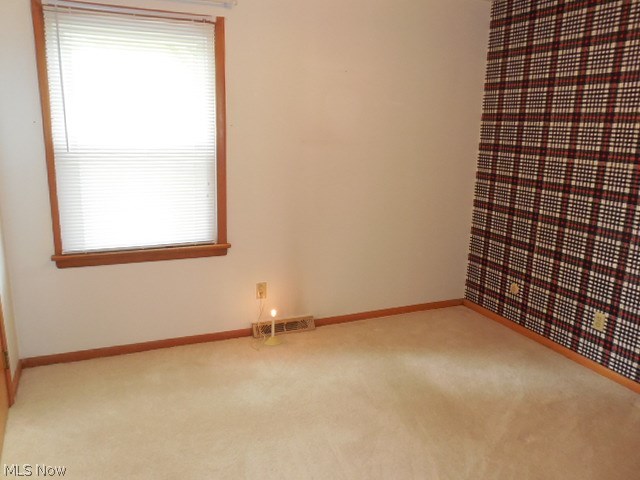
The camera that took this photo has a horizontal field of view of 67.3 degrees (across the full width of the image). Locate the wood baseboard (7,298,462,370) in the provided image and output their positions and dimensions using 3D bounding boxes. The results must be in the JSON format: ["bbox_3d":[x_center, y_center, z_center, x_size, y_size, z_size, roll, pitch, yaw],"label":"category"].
[{"bbox_3d":[-0.273,0.639,3.519,3.298,0.061,0.016,-4,14,-23],"label":"wood baseboard"}]

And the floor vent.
[{"bbox_3d":[-0.256,0.629,3.504,0.463,0.090,0.050,-4,14,-23],"label":"floor vent"}]

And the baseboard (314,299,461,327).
[{"bbox_3d":[0.604,0.578,3.885,1.394,0.061,0.016,-4,14,-23],"label":"baseboard"}]

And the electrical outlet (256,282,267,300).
[{"bbox_3d":[-0.410,0.360,3.400,0.071,0.116,0.009,-4,14,-23],"label":"electrical outlet"}]

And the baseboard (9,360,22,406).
[{"bbox_3d":[-1.704,0.792,2.691,0.018,0.061,0.410,-5,14,-26],"label":"baseboard"}]

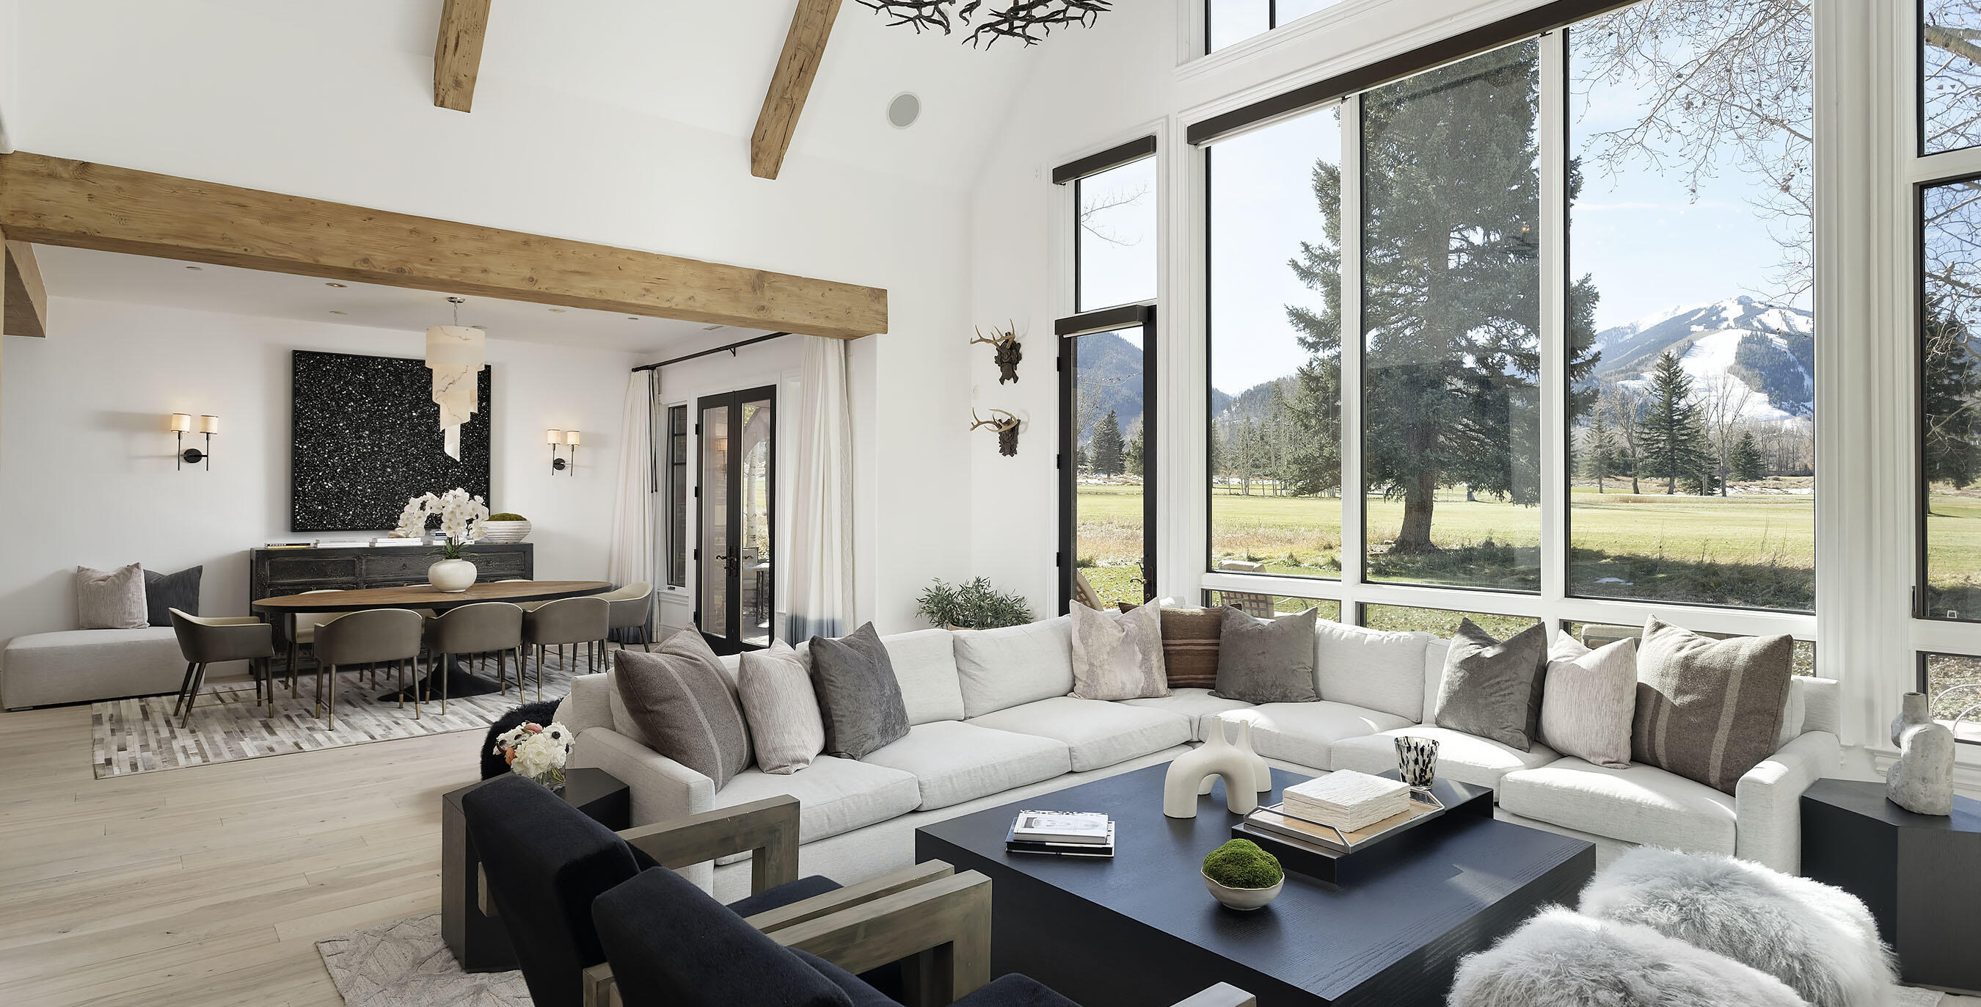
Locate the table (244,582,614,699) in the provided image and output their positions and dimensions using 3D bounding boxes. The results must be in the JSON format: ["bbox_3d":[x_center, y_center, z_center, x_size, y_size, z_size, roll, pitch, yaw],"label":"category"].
[{"bbox_3d":[-4.088,1.047,7.888,2.430,0.755,1.320,0,0,-41],"label":"table"}]

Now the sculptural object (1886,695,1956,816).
[{"bbox_3d":[2.977,0.789,3.348,0.175,0.370,0.160,0,1,42],"label":"sculptural object"}]

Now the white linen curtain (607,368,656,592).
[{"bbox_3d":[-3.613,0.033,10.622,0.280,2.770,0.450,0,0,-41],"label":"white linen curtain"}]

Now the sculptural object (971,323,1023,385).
[{"bbox_3d":[0.062,-1.102,7.735,0.240,0.440,0.370,0,0,-41],"label":"sculptural object"}]

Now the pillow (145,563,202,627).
[{"bbox_3d":[-6.347,0.716,8.078,0.470,0.460,0.160,0,-15,-41],"label":"pillow"}]

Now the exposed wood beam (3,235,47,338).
[{"bbox_3d":[-6.005,-1.398,6.318,0.300,0.310,3.820,0,0,-41],"label":"exposed wood beam"}]

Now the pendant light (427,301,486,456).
[{"bbox_3d":[-4.028,-0.923,7.875,0.410,1.230,0.410,0,0,-41],"label":"pendant light"}]

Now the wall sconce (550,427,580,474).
[{"bbox_3d":[-4.119,-0.500,10.191,0.270,0.450,0.140,0,0,-41],"label":"wall sconce"}]

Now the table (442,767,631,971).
[{"bbox_3d":[-1.513,1.199,3.500,0.530,0.480,0.610,0,0,-41],"label":"table"}]

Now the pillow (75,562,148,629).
[{"bbox_3d":[-6.708,0.727,8.004,0.440,0.480,0.160,0,-12,-35],"label":"pillow"}]

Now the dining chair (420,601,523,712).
[{"bbox_3d":[-3.648,1.053,7.423,0.580,0.750,0.580,0,0,-41],"label":"dining chair"}]

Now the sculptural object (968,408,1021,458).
[{"bbox_3d":[0.054,-0.506,7.679,0.230,0.330,0.360,0,1,-41],"label":"sculptural object"}]

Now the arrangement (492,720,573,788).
[{"bbox_3d":[-1.523,0.839,3.510,0.250,0.240,0.250,0,0,-41],"label":"arrangement"}]

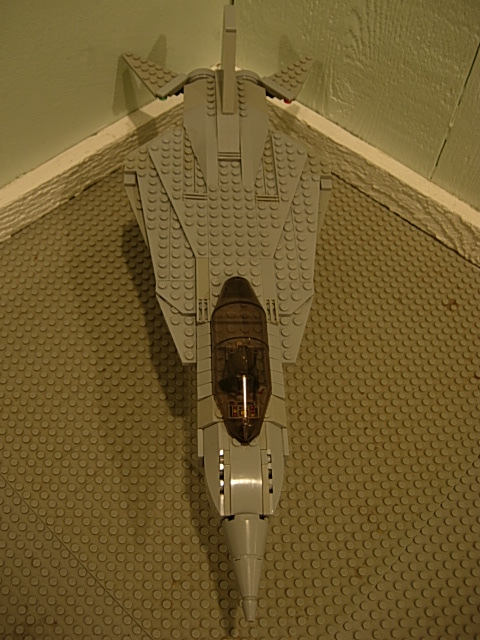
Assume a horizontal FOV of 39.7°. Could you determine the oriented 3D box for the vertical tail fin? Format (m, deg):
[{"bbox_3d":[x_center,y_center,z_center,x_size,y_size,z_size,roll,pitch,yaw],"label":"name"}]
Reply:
[{"bbox_3d":[-0.008,-0.192,0.474,0.008,0.053,0.062,0,55,-4],"label":"vertical tail fin"}]

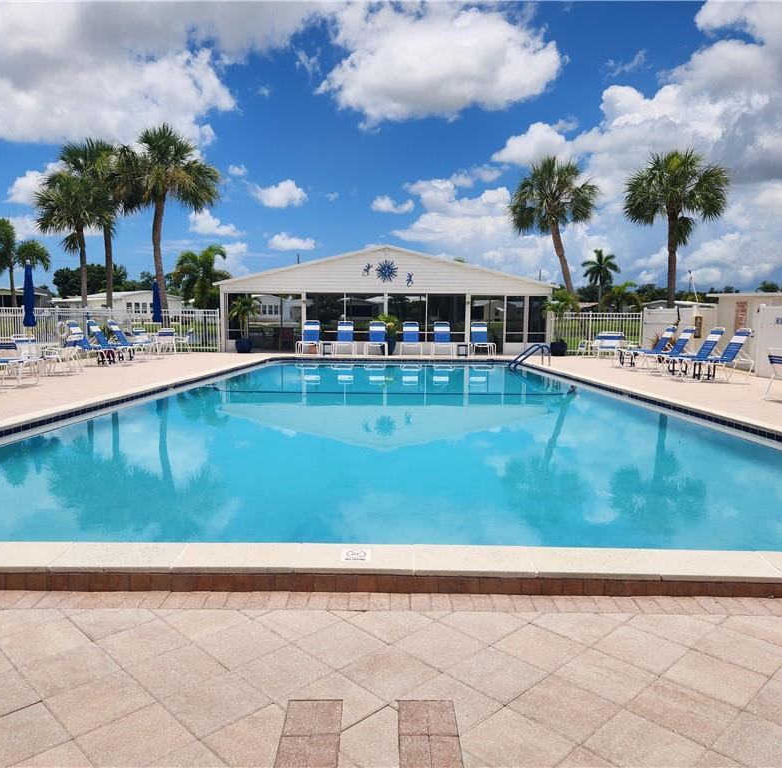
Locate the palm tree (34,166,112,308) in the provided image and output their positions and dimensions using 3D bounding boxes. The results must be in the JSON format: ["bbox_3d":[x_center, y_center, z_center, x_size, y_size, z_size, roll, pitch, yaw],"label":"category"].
[{"bbox_3d":[-10.952,-4.168,23.607,2.750,6.400,2.750,1,6,0],"label":"palm tree"}]

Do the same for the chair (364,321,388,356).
[{"bbox_3d":[-0.467,-1.572,23.163,0.710,1.110,1.640,0,6,0],"label":"chair"}]

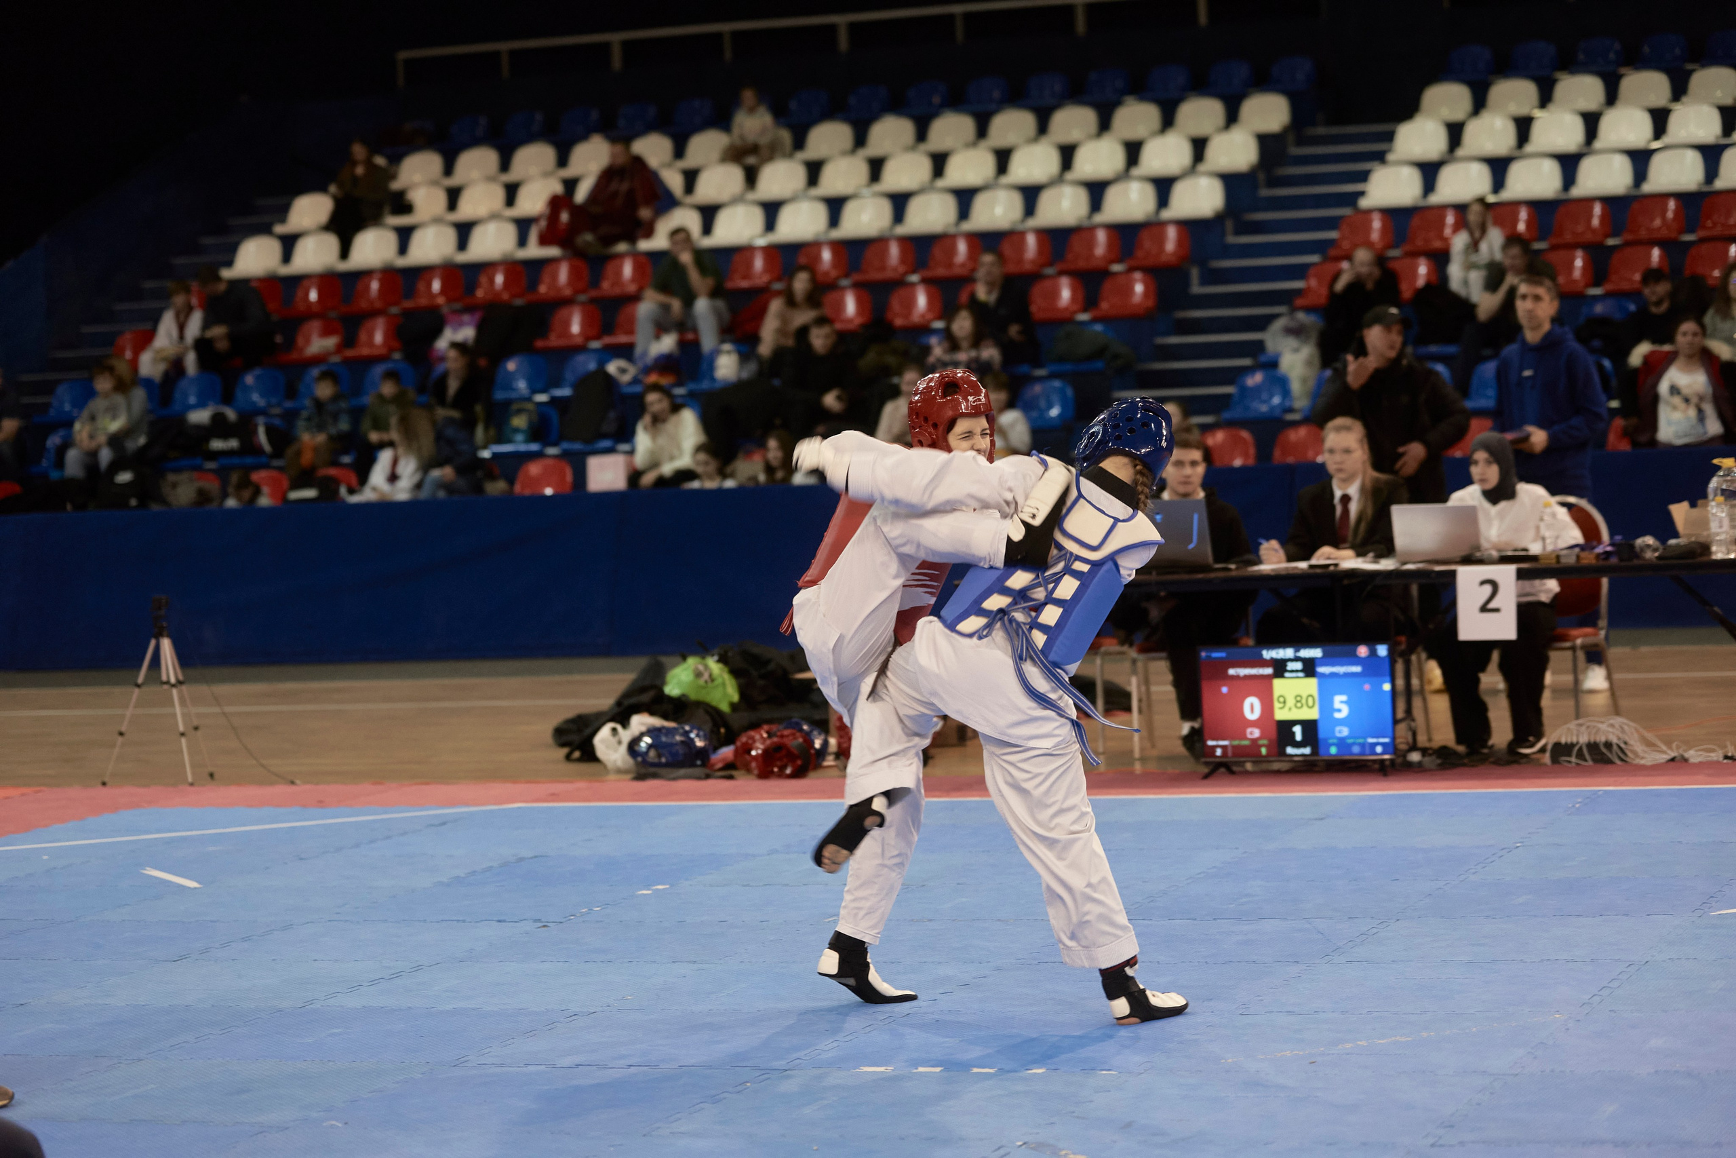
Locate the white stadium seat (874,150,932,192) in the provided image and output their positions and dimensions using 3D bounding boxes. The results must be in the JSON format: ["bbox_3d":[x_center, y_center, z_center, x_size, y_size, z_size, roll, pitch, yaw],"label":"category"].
[{"bbox_3d":[0.278,-3.257,34.783,0.400,0.305,0.390,-2,3,20],"label":"white stadium seat"}]

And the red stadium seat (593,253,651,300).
[{"bbox_3d":[-1.739,-2.136,30.603,0.397,0.299,0.372,-2,3,19],"label":"red stadium seat"}]

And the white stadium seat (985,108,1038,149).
[{"bbox_3d":[1.090,-3.429,33.039,0.410,0.320,0.380,-2,3,19],"label":"white stadium seat"}]

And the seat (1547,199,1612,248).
[{"bbox_3d":[4.702,-2.350,28.735,0.410,0.320,0.380,-2,3,19],"label":"seat"}]

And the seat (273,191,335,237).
[{"bbox_3d":[-4.375,-2.851,33.526,0.397,0.299,0.372,-2,3,19],"label":"seat"}]

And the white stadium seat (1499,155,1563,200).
[{"bbox_3d":[4.551,-2.756,29.832,0.410,0.320,0.380,-2,3,19],"label":"white stadium seat"}]

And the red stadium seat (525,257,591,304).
[{"bbox_3d":[-2.237,-2.138,31.071,0.410,0.320,0.380,-2,3,19],"label":"red stadium seat"}]

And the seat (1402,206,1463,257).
[{"bbox_3d":[3.725,-2.304,28.695,0.397,0.299,0.372,-2,3,19],"label":"seat"}]

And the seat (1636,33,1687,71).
[{"bbox_3d":[5.564,-3.683,30.356,0.395,0.290,0.355,-2,3,20],"label":"seat"}]

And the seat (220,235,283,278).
[{"bbox_3d":[-5.079,-2.647,35.707,0.400,0.305,0.390,-2,3,20],"label":"seat"}]

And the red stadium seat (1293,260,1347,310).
[{"bbox_3d":[2.891,-1.840,27.115,0.410,0.310,0.370,-2,3,20],"label":"red stadium seat"}]

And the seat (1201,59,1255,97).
[{"bbox_3d":[2.620,-3.630,31.459,0.395,0.290,0.355,-2,3,20],"label":"seat"}]

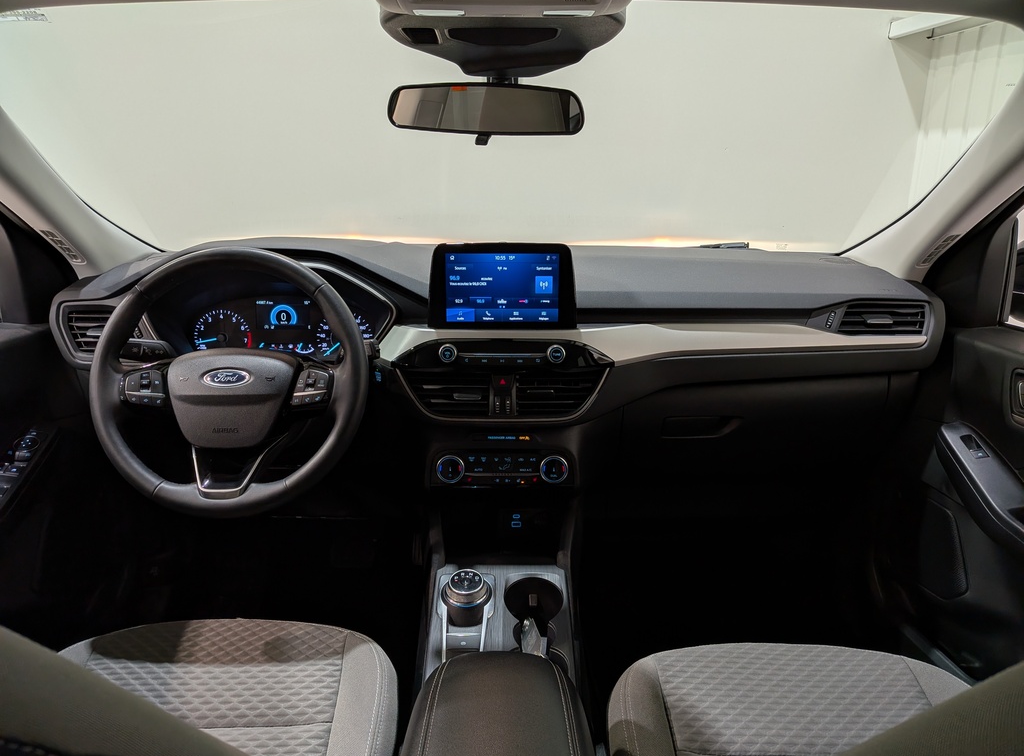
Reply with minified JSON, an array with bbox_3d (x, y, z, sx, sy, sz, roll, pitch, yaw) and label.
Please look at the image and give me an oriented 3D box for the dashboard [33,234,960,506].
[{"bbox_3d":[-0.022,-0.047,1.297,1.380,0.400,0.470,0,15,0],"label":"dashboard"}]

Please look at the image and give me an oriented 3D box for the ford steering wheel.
[{"bbox_3d":[-0.381,0.004,0.983,0.373,0.372,0.115,0,-10,0],"label":"ford steering wheel"}]

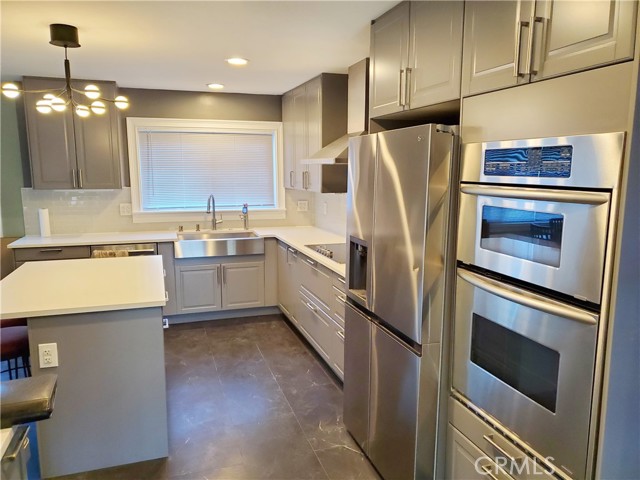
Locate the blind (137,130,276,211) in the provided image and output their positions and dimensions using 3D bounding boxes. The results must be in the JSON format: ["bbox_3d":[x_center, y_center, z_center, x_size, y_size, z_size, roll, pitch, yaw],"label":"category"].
[{"bbox_3d":[-1.246,-0.795,5.462,1.493,0.845,0.040,-2,9,-18],"label":"blind"}]

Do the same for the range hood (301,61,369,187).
[{"bbox_3d":[0.245,-1.034,4.006,0.550,0.790,0.890,-2,9,-18],"label":"range hood"}]

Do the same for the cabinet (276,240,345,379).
[{"bbox_3d":[0.173,0.512,4.261,0.615,0.775,2.220,-2,9,-18],"label":"cabinet"}]

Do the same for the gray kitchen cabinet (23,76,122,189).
[{"bbox_3d":[-2.423,-1.032,4.818,0.780,1.040,0.385,-2,9,-18],"label":"gray kitchen cabinet"}]

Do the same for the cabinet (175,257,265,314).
[{"bbox_3d":[-1.126,0.423,5.328,0.906,0.585,0.590,-2,9,-18],"label":"cabinet"}]

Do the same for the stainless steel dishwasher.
[{"bbox_3d":[-1.996,0.416,5.022,0.606,0.820,0.590,-2,9,-18],"label":"stainless steel dishwasher"}]

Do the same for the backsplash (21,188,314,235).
[{"bbox_3d":[-1.550,-0.341,5.409,3.110,0.510,0.025,-2,9,-18],"label":"backsplash"}]

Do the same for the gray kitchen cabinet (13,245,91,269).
[{"bbox_3d":[-2.594,0.412,4.835,0.632,0.775,0.600,-2,9,-18],"label":"gray kitchen cabinet"}]

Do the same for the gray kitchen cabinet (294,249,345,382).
[{"bbox_3d":[0.299,0.568,3.885,0.615,0.775,1.420,-2,9,-18],"label":"gray kitchen cabinet"}]

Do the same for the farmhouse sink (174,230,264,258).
[{"bbox_3d":[-1.103,0.062,5.212,0.910,0.225,0.520,-2,9,-18],"label":"farmhouse sink"}]

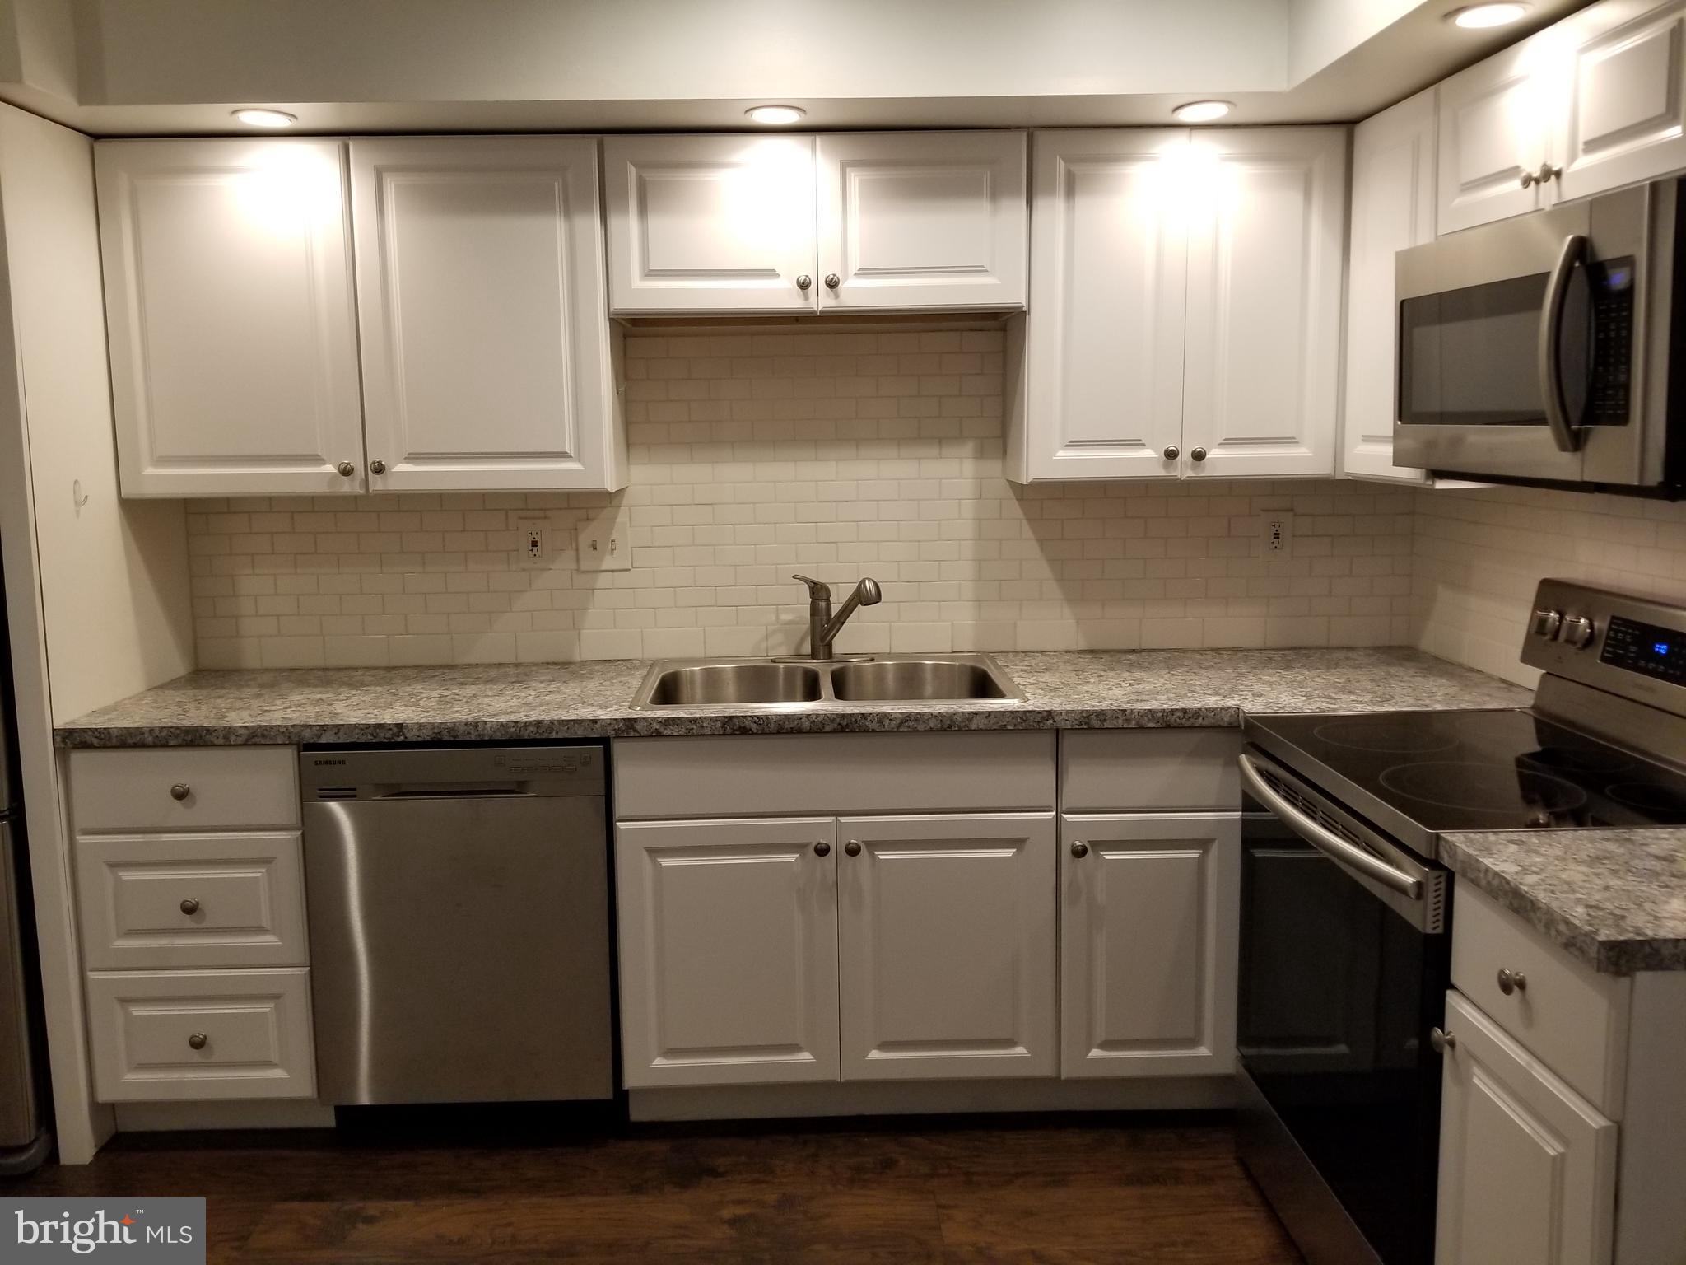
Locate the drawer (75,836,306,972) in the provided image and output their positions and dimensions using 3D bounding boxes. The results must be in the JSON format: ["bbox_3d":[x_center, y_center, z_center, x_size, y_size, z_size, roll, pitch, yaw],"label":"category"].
[{"bbox_3d":[-1.318,0.518,2.804,0.449,0.283,0.480,-1,6,-1],"label":"drawer"}]

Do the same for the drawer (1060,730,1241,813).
[{"bbox_3d":[0.626,0.248,2.811,0.369,0.162,0.480,-1,6,-1],"label":"drawer"}]

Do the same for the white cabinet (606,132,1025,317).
[{"bbox_3d":[-0.058,-0.905,2.910,0.910,0.383,0.304,-1,6,-1],"label":"white cabinet"}]

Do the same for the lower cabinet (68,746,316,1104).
[{"bbox_3d":[-1.318,0.563,2.865,0.449,0.744,0.591,-1,6,-1],"label":"lower cabinet"}]

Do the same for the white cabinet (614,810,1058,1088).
[{"bbox_3d":[-0.014,0.622,2.896,0.891,0.572,0.591,-1,6,-1],"label":"white cabinet"}]

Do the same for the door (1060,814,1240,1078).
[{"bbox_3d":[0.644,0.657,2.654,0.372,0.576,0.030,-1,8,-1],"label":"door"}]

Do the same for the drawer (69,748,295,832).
[{"bbox_3d":[-1.322,0.286,2.779,0.449,0.164,0.480,-1,6,-1],"label":"drawer"}]

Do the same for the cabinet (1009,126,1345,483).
[{"bbox_3d":[0.750,-0.735,2.944,0.692,0.755,0.304,-1,6,-1],"label":"cabinet"}]

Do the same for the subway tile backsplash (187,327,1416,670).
[{"bbox_3d":[-0.091,-0.332,3.112,3.012,0.802,0.030,-1,6,-1],"label":"subway tile backsplash"}]

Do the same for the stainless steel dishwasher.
[{"bbox_3d":[-0.786,0.569,2.876,0.608,0.757,0.591,-1,6,-1],"label":"stainless steel dishwasher"}]

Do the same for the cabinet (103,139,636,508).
[{"bbox_3d":[-1.062,-0.703,2.913,1.076,0.755,0.304,-1,6,-1],"label":"cabinet"}]

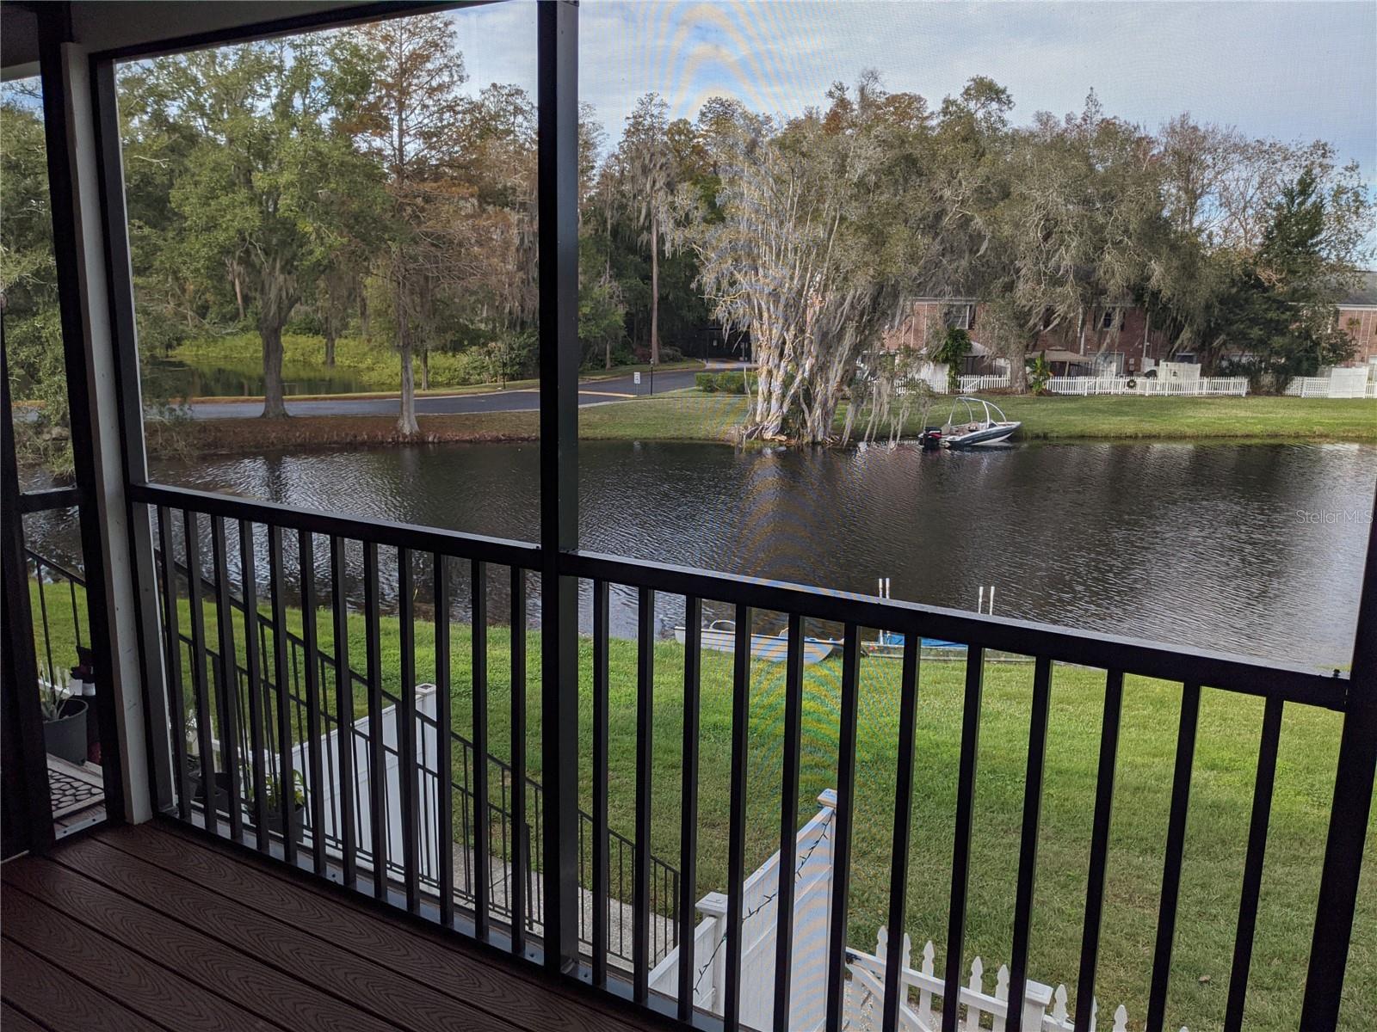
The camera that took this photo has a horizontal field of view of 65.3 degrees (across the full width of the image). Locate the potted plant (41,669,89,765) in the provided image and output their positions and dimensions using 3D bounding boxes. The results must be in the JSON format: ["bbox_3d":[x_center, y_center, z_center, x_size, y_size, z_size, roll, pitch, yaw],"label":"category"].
[{"bbox_3d":[-2.562,0.818,4.323,0.278,0.387,0.278,7,12,30],"label":"potted plant"}]

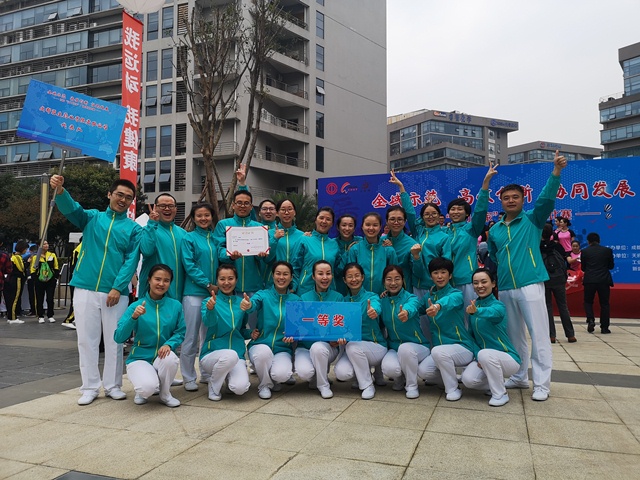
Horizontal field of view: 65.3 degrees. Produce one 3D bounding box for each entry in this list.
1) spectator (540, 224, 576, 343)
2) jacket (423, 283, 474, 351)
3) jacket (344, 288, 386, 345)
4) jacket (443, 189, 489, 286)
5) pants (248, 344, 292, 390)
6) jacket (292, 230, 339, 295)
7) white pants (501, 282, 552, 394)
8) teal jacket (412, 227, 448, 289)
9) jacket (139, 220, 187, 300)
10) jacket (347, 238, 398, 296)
[{"bbox_3d":[3.316,0.592,7.000,0.520,1.640,0.420,-1,-3,12],"label":"spectator"},{"bbox_3d":[1.082,0.639,4.170,0.460,0.580,0.440,-1,-3,26],"label":"jacket"},{"bbox_3d":[0.378,0.649,4.240,0.420,0.500,0.420,-1,-3,10],"label":"jacket"},{"bbox_3d":[1.317,-0.014,4.550,0.440,0.870,0.300,-2,-3,26],"label":"jacket"},{"bbox_3d":[-0.430,1.030,4.250,0.400,0.410,0.520,0,-3,-6],"label":"pants"},{"bbox_3d":[-0.036,0.210,4.470,0.440,0.620,0.280,0,-3,-8],"label":"jacket"},{"bbox_3d":[1.729,0.812,4.200,0.430,0.980,0.360,-1,-3,29],"label":"white pants"},{"bbox_3d":[1.009,0.157,4.600,0.420,0.640,0.290,-1,-3,20],"label":"teal jacket"},{"bbox_3d":[-1.396,0.200,4.480,0.520,0.710,0.340,1,-3,-25],"label":"jacket"},{"bbox_3d":[0.463,0.251,4.400,0.450,0.580,0.280,0,-3,8],"label":"jacket"}]

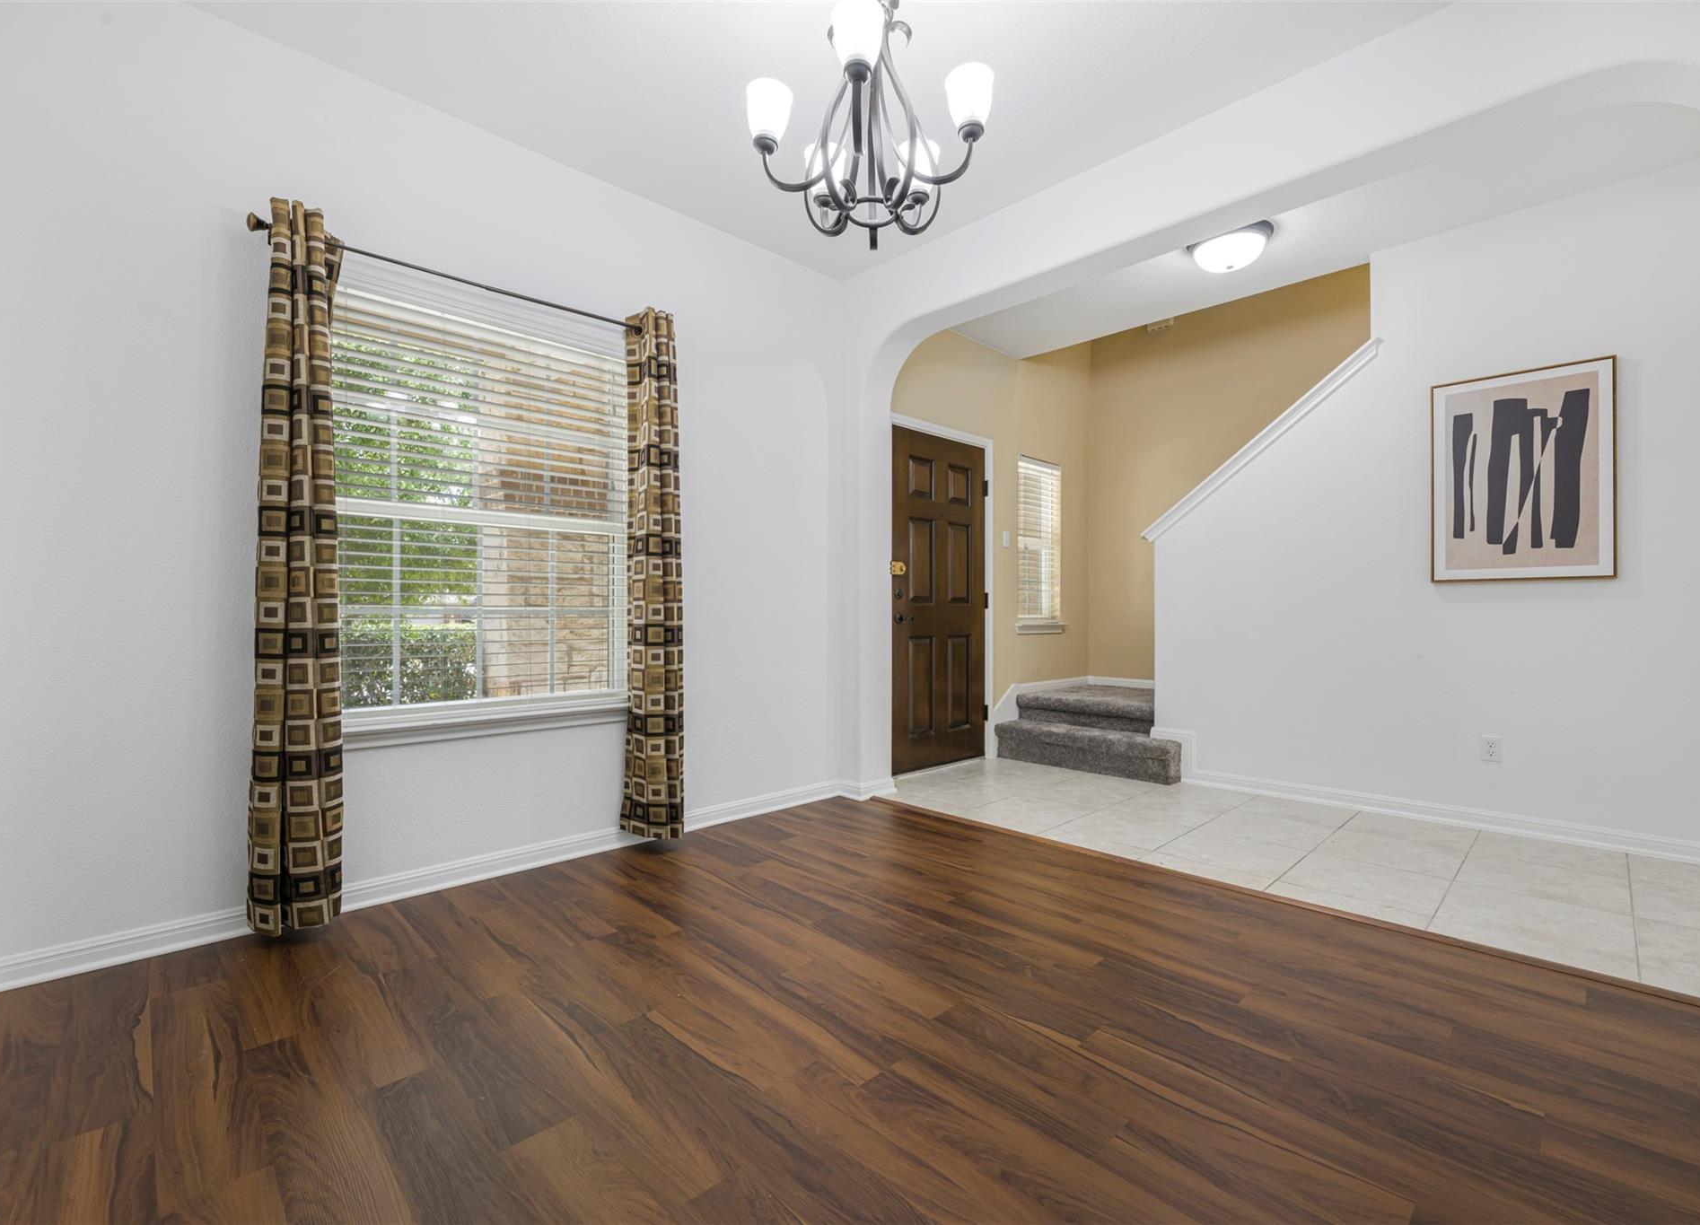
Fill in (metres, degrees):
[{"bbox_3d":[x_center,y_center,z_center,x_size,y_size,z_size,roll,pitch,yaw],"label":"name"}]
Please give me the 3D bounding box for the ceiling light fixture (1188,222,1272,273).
[{"bbox_3d":[1.799,-1.703,3.376,0.360,0.140,0.360,0,0,-44],"label":"ceiling light fixture"}]

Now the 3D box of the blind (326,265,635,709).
[{"bbox_3d":[-1.339,-0.416,2.645,1.100,1.490,0.060,0,0,-42],"label":"blind"}]

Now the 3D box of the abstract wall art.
[{"bbox_3d":[2.949,-0.601,3.155,0.035,0.920,0.600,0,0,-44],"label":"abstract wall art"}]

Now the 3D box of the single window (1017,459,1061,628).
[{"bbox_3d":[1.380,-0.501,5.241,0.600,1.210,0.080,0,0,-44],"label":"single window"}]

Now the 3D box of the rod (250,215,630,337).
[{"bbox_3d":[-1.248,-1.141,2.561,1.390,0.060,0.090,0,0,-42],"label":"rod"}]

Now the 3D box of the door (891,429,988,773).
[{"bbox_3d":[0.563,-0.054,4.430,0.920,2.030,0.050,0,0,-44],"label":"door"}]

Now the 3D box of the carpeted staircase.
[{"bbox_3d":[1.849,0.797,4.862,1.220,0.370,1.130,0,0,-44],"label":"carpeted staircase"}]

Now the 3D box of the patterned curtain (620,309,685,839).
[{"bbox_3d":[-0.809,-0.150,2.947,0.225,2.160,0.145,0,0,-42],"label":"patterned curtain"}]

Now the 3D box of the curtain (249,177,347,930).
[{"bbox_3d":[-1.670,-0.139,2.164,0.225,2.140,0.145,0,0,-42],"label":"curtain"}]

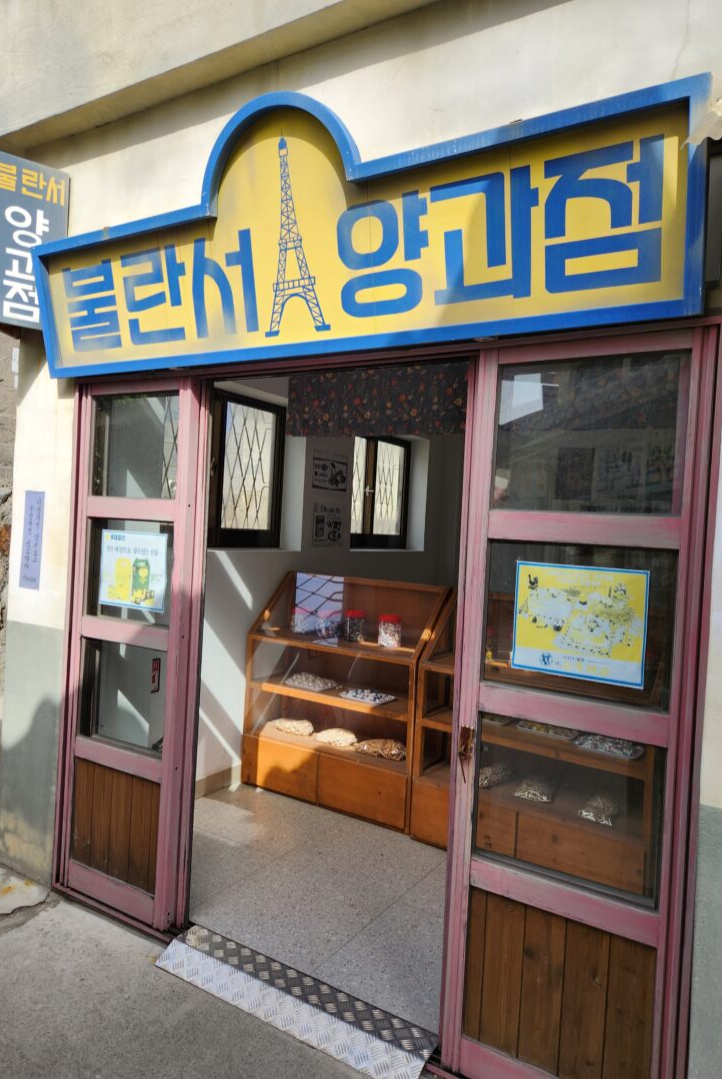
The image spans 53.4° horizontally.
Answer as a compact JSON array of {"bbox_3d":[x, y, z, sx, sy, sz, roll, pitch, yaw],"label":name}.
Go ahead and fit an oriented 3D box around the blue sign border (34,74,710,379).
[{"bbox_3d":[-0.241,-0.940,2.207,2.377,0.727,0.080,4,14,32],"label":"blue sign border"}]

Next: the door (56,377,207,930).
[{"bbox_3d":[-0.911,0.406,2.810,0.636,2.075,0.104,3,1,31],"label":"door"}]

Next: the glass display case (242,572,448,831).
[{"bbox_3d":[-0.093,0.847,4.073,1.119,1.235,0.412,3,1,32],"label":"glass display case"}]

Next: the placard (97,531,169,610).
[{"bbox_3d":[-0.891,0.120,2.797,0.364,0.297,0.015,3,1,31],"label":"placard"}]

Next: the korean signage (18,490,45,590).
[{"bbox_3d":[-1.389,0.004,3.036,0.135,0.417,0.015,3,1,31],"label":"korean signage"}]

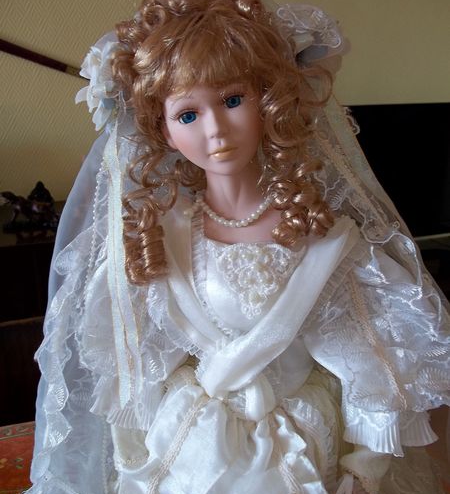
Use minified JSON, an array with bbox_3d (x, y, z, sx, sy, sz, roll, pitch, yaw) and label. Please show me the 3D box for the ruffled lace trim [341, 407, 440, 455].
[{"bbox_3d":[0.149,0.165,0.500,0.080,0.042,0.050,-1,8,-9],"label":"ruffled lace trim"}]

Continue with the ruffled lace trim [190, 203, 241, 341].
[{"bbox_3d":[-0.009,0.022,0.490,0.045,0.110,0.035,1,8,6],"label":"ruffled lace trim"}]

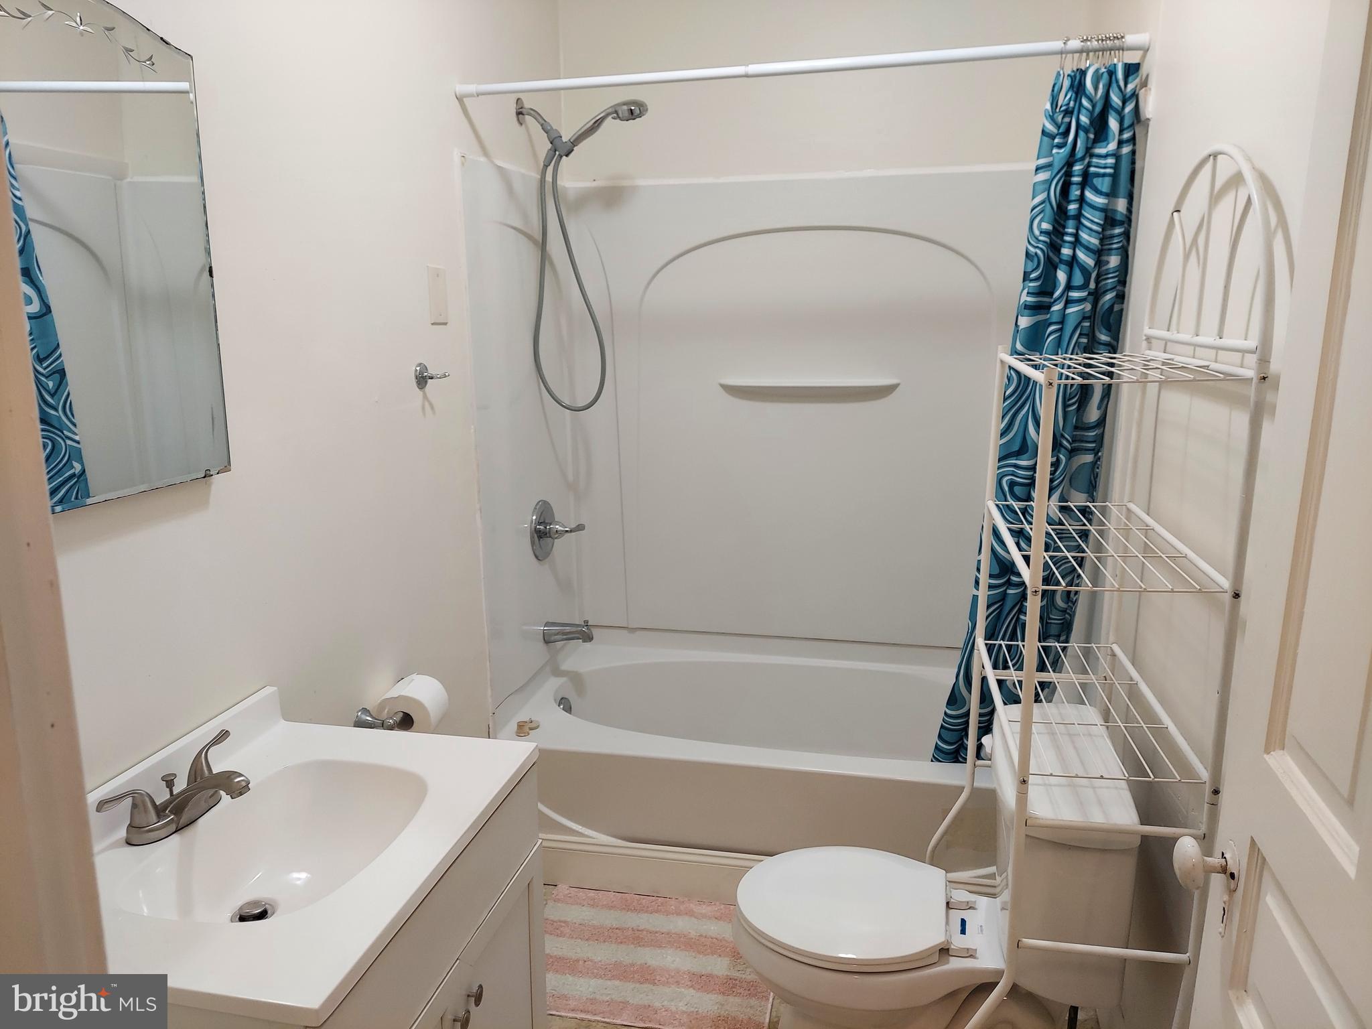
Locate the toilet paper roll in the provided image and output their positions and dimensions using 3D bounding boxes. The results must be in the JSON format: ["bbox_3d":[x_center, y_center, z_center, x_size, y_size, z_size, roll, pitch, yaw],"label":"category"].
[{"bbox_3d":[-0.571,0.415,2.002,0.116,0.116,0.099,2,13,13],"label":"toilet paper roll"}]

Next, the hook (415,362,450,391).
[{"bbox_3d":[-0.564,-0.307,2.110,0.058,0.058,0.060,2,13,13],"label":"hook"}]

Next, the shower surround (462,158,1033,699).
[{"bbox_3d":[0.286,-0.211,2.594,1.507,1.425,0.728,2,13,13],"label":"shower surround"}]

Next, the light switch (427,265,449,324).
[{"bbox_3d":[-0.567,-0.501,2.175,0.008,0.121,0.078,2,13,13],"label":"light switch"}]

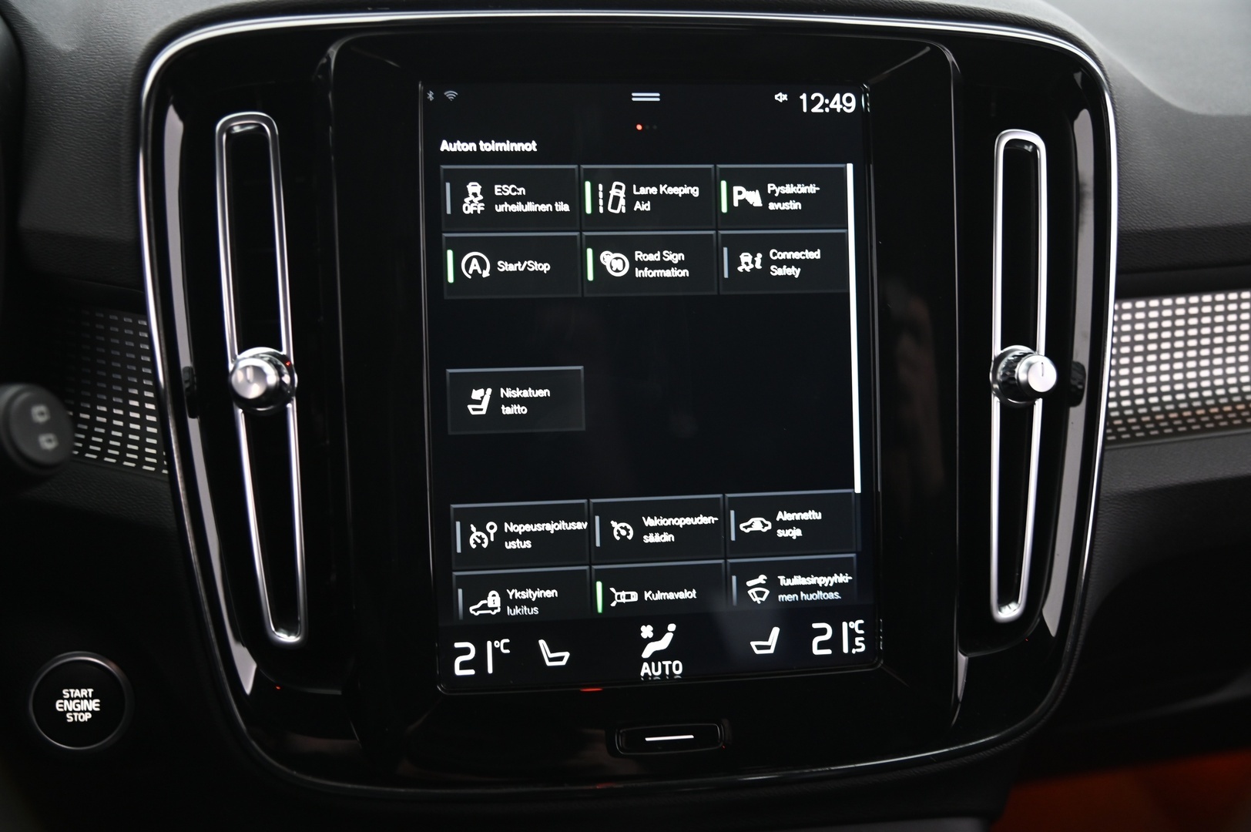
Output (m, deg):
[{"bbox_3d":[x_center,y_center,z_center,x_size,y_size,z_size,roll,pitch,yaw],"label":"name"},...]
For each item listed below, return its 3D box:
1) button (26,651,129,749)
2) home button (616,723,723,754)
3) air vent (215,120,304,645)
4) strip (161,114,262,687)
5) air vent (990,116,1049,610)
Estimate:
[{"bbox_3d":[-0.164,0.086,0.398,0.031,0.031,0.010,-1,-2,-3],"label":"button"},{"bbox_3d":[0.013,0.096,0.396,0.033,0.008,0.006,-2,-7,-8],"label":"home button"},{"bbox_3d":[-0.107,-0.011,0.388,0.020,0.158,0.020,-4,-2,-3],"label":"air vent"},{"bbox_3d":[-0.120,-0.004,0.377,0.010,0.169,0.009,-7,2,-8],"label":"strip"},{"bbox_3d":[0.123,-0.012,0.416,0.017,0.156,0.017,1,0,-8],"label":"air vent"}]

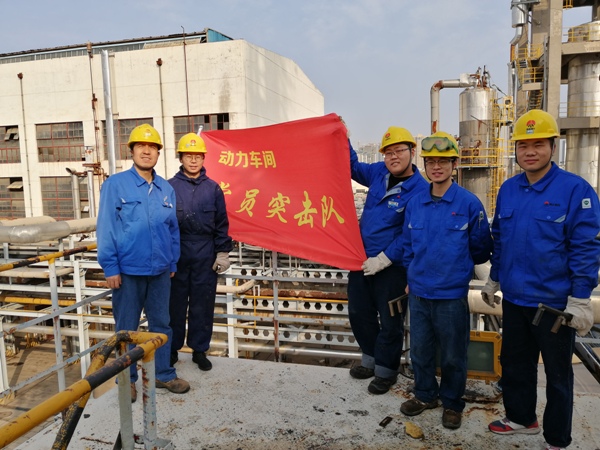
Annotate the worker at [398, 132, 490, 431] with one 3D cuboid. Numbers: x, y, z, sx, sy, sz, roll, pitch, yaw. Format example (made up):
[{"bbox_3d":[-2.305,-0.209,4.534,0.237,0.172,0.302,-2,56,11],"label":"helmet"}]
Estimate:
[{"bbox_3d":[0.873,0.309,2.809,0.490,1.706,0.340,3,7,34],"label":"worker"}]

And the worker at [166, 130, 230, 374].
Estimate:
[{"bbox_3d":[-0.848,0.202,3.690,0.550,1.824,0.350,-3,6,-14],"label":"worker"}]

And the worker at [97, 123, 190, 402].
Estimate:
[{"bbox_3d":[-1.058,0.253,3.163,0.520,1.833,0.350,-5,7,-32],"label":"worker"}]

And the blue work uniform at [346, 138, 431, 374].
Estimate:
[{"bbox_3d":[0.615,0.259,3.252,0.560,1.591,0.380,3,7,37],"label":"blue work uniform"}]

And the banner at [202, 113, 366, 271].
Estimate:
[{"bbox_3d":[-0.187,-0.259,3.524,1.490,1.060,0.150,2,7,33],"label":"banner"}]

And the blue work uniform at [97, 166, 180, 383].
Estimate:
[{"bbox_3d":[-1.089,0.372,3.175,0.510,1.496,0.290,-5,7,-32],"label":"blue work uniform"}]

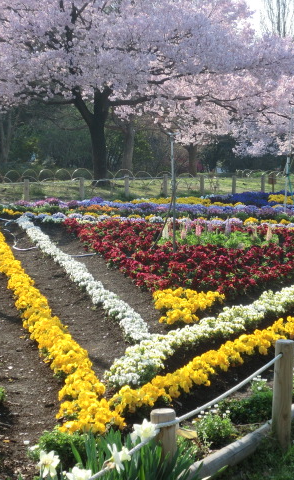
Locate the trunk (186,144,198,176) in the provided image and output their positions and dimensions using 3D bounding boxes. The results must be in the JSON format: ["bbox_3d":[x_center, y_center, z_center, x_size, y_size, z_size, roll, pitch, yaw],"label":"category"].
[{"bbox_3d":[1.523,-2.733,37.500,0.370,1.120,0.350,0,6,0],"label":"trunk"}]

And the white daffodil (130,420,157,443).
[{"bbox_3d":[-0.013,0.733,4.200,0.105,0.092,0.070,-1,6,-9],"label":"white daffodil"}]

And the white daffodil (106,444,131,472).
[{"bbox_3d":[-0.108,0.825,4.120,0.090,0.105,0.100,2,6,20],"label":"white daffodil"}]

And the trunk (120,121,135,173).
[{"bbox_3d":[-0.822,-3.901,46.000,0.520,2.150,0.500,0,5,0],"label":"trunk"}]

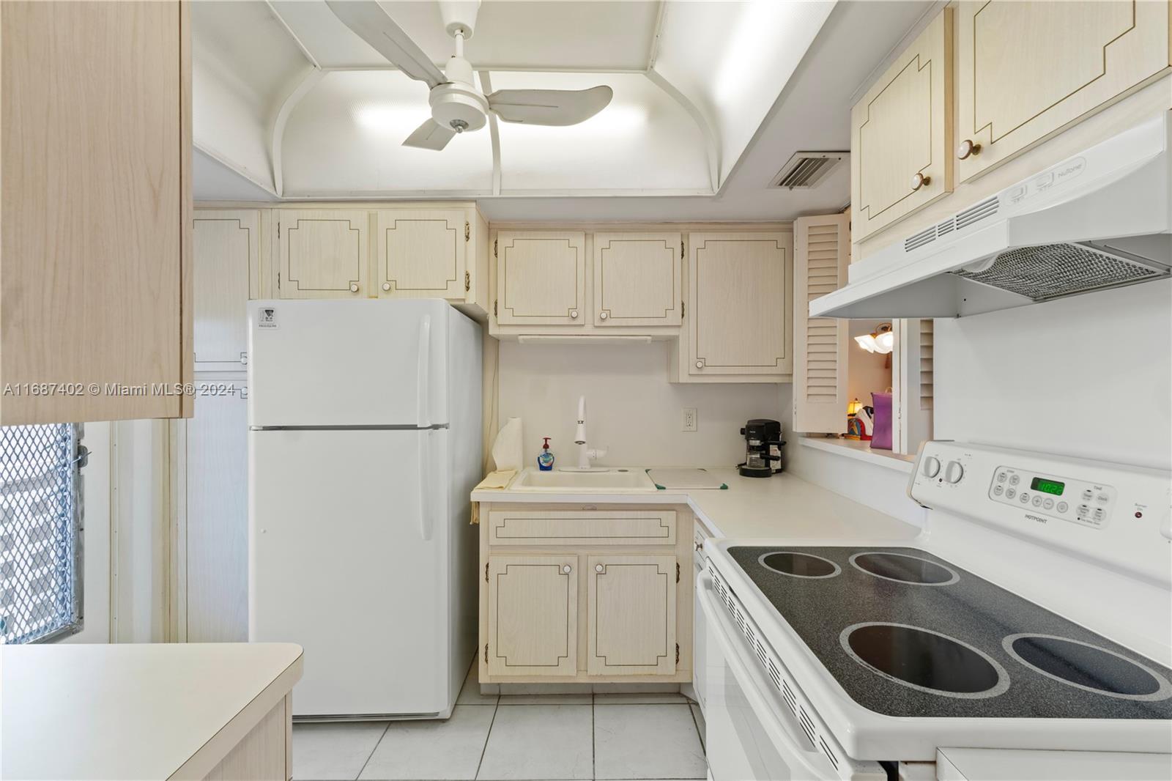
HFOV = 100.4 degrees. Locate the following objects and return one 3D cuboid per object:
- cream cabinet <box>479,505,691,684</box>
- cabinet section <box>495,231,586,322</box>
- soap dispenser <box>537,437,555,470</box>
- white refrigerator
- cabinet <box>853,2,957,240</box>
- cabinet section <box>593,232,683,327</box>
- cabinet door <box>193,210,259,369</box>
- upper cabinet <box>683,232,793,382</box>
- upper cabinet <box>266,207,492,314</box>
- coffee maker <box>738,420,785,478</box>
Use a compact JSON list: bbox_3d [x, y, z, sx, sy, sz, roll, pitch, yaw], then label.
[{"bbox_3d":[0.003,0.872,2.396,0.914,0.773,0.615,0,0,1],"label":"cream cabinet"},{"bbox_3d":[-0.220,-0.549,2.535,0.440,0.460,0.300,0,1,0],"label":"cabinet section"},{"bbox_3d":[-0.212,0.341,2.620,0.083,0.174,0.050,0,0,-2],"label":"soap dispenser"},{"bbox_3d":[-0.940,0.491,2.290,0.798,1.710,0.695,0,0,1],"label":"white refrigerator"},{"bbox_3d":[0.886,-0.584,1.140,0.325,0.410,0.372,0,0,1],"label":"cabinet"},{"bbox_3d":[0.255,-0.545,2.535,0.440,0.460,0.300,0,1,0],"label":"cabinet section"},{"bbox_3d":[-1.530,-0.417,2.045,0.330,0.670,0.022,0,0,0],"label":"cabinet door"},{"bbox_3d":[0.750,-0.418,2.524,0.571,0.763,0.325,0,0,1],"label":"upper cabinet"},{"bbox_3d":[-0.913,-0.589,2.405,0.886,0.431,0.615,0,0,1],"label":"upper cabinet"},{"bbox_3d":[0.910,0.293,2.537,0.180,0.290,0.200,0,0,43],"label":"coffee maker"}]

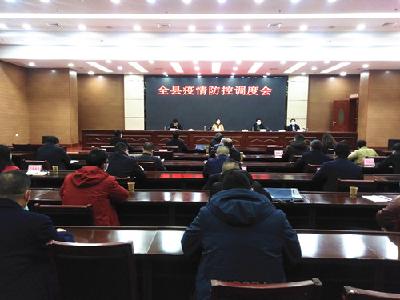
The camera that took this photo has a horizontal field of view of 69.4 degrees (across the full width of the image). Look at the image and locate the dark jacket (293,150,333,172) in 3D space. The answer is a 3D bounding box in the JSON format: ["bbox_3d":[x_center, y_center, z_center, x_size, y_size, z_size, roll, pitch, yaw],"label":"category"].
[{"bbox_3d":[1.891,0.345,4.866,0.620,0.650,0.500,0,6,-6],"label":"dark jacket"}]

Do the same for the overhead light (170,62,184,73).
[{"bbox_3d":[-0.862,-3.194,11.324,0.300,0.060,1.900,1,5,3],"label":"overhead light"}]

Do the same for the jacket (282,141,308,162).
[{"bbox_3d":[2.110,0.117,6.350,0.550,0.660,0.420,1,5,3],"label":"jacket"}]

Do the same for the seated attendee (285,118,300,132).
[{"bbox_3d":[3.124,-0.380,9.761,0.520,1.290,0.700,1,6,2],"label":"seated attendee"}]

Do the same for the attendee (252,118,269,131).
[{"bbox_3d":[2.024,-0.394,9.807,0.520,1.290,0.700,1,6,2],"label":"attendee"}]

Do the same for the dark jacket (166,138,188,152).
[{"bbox_3d":[-0.588,0.050,7.385,0.560,0.650,0.480,1,6,2],"label":"dark jacket"}]

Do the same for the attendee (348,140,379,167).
[{"bbox_3d":[3.389,0.398,6.105,0.600,1.200,0.760,0,6,-3],"label":"attendee"}]

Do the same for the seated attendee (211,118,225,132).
[{"bbox_3d":[0.673,-0.527,10.800,0.500,1.250,0.700,1,5,3],"label":"seated attendee"}]

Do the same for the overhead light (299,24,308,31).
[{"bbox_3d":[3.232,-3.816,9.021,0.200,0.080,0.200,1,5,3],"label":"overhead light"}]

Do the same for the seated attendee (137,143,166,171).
[{"bbox_3d":[-0.873,0.446,5.200,0.520,1.200,0.750,1,5,3],"label":"seated attendee"}]

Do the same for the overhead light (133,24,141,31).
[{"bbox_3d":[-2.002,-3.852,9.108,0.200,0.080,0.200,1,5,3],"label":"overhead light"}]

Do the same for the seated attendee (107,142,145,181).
[{"bbox_3d":[-1.012,0.542,4.000,0.560,1.300,0.780,2,6,12],"label":"seated attendee"}]

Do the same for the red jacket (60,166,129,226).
[{"bbox_3d":[-0.969,0.502,2.706,0.540,0.760,0.580,2,6,10],"label":"red jacket"}]

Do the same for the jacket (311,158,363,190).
[{"bbox_3d":[1.767,0.456,3.748,0.620,0.670,0.520,0,6,-6],"label":"jacket"}]

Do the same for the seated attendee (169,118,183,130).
[{"bbox_3d":[-0.824,-0.430,9.927,0.520,1.290,0.700,1,6,2],"label":"seated attendee"}]

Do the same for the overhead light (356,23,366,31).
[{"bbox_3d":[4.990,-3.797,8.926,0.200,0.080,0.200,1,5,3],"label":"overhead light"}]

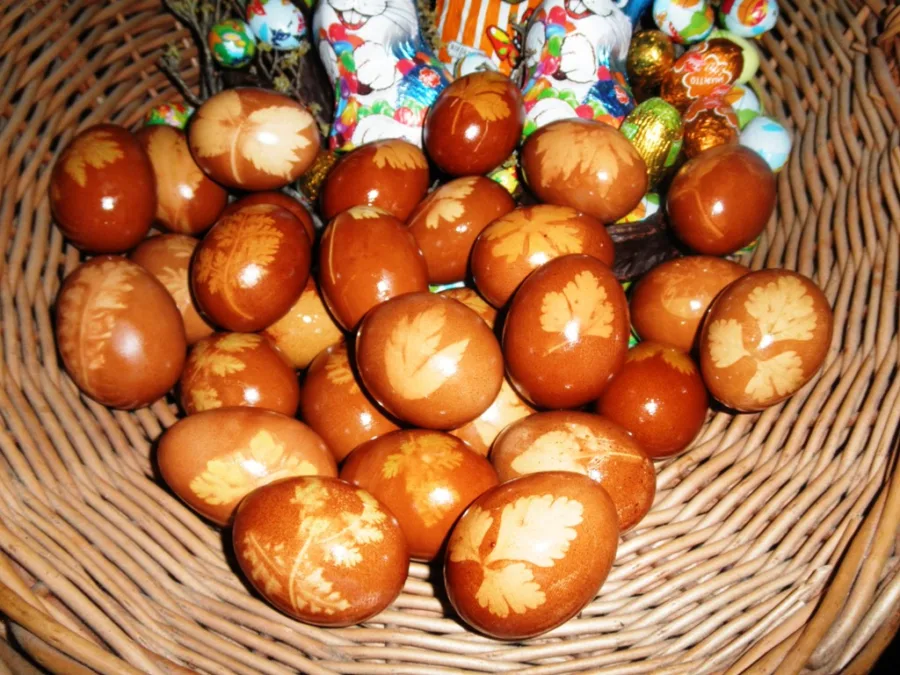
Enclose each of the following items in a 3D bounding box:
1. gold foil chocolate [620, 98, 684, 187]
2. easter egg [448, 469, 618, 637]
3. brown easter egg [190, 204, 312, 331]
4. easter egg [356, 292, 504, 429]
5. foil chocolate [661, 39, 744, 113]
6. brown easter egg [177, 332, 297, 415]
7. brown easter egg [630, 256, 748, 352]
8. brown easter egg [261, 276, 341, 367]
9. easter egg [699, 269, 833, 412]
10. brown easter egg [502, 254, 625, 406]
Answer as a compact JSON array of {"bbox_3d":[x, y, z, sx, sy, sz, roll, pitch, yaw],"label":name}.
[{"bbox_3d":[0.097,-0.096,0.353,0.030,0.038,0.030,10,18,-3],"label":"gold foil chocolate"},{"bbox_3d":[0.024,0.064,0.218,0.056,0.043,0.043,-38,56,-6],"label":"easter egg"},{"bbox_3d":[-0.078,-0.028,0.287,0.044,0.044,0.057,9,52,7],"label":"brown easter egg"},{"bbox_3d":[-0.006,0.007,0.247,0.044,0.044,0.056,-32,51,-30],"label":"easter egg"},{"bbox_3d":[0.130,-0.135,0.376,0.043,0.029,0.029,-30,37,26],"label":"foil chocolate"},{"bbox_3d":[-0.087,0.020,0.298,0.057,0.044,0.044,25,56,33],"label":"brown easter egg"},{"bbox_3d":[0.103,-0.011,0.299,0.057,0.044,0.044,0,90,1],"label":"brown easter egg"},{"bbox_3d":[-0.065,-0.011,0.320,0.057,0.044,0.044,-29,58,-18],"label":"brown easter egg"},{"bbox_3d":[0.121,0.001,0.282,0.044,0.044,0.057,24,87,20],"label":"easter egg"},{"bbox_3d":[0.042,-0.002,0.262,0.044,0.044,0.057,15,88,13],"label":"brown easter egg"}]

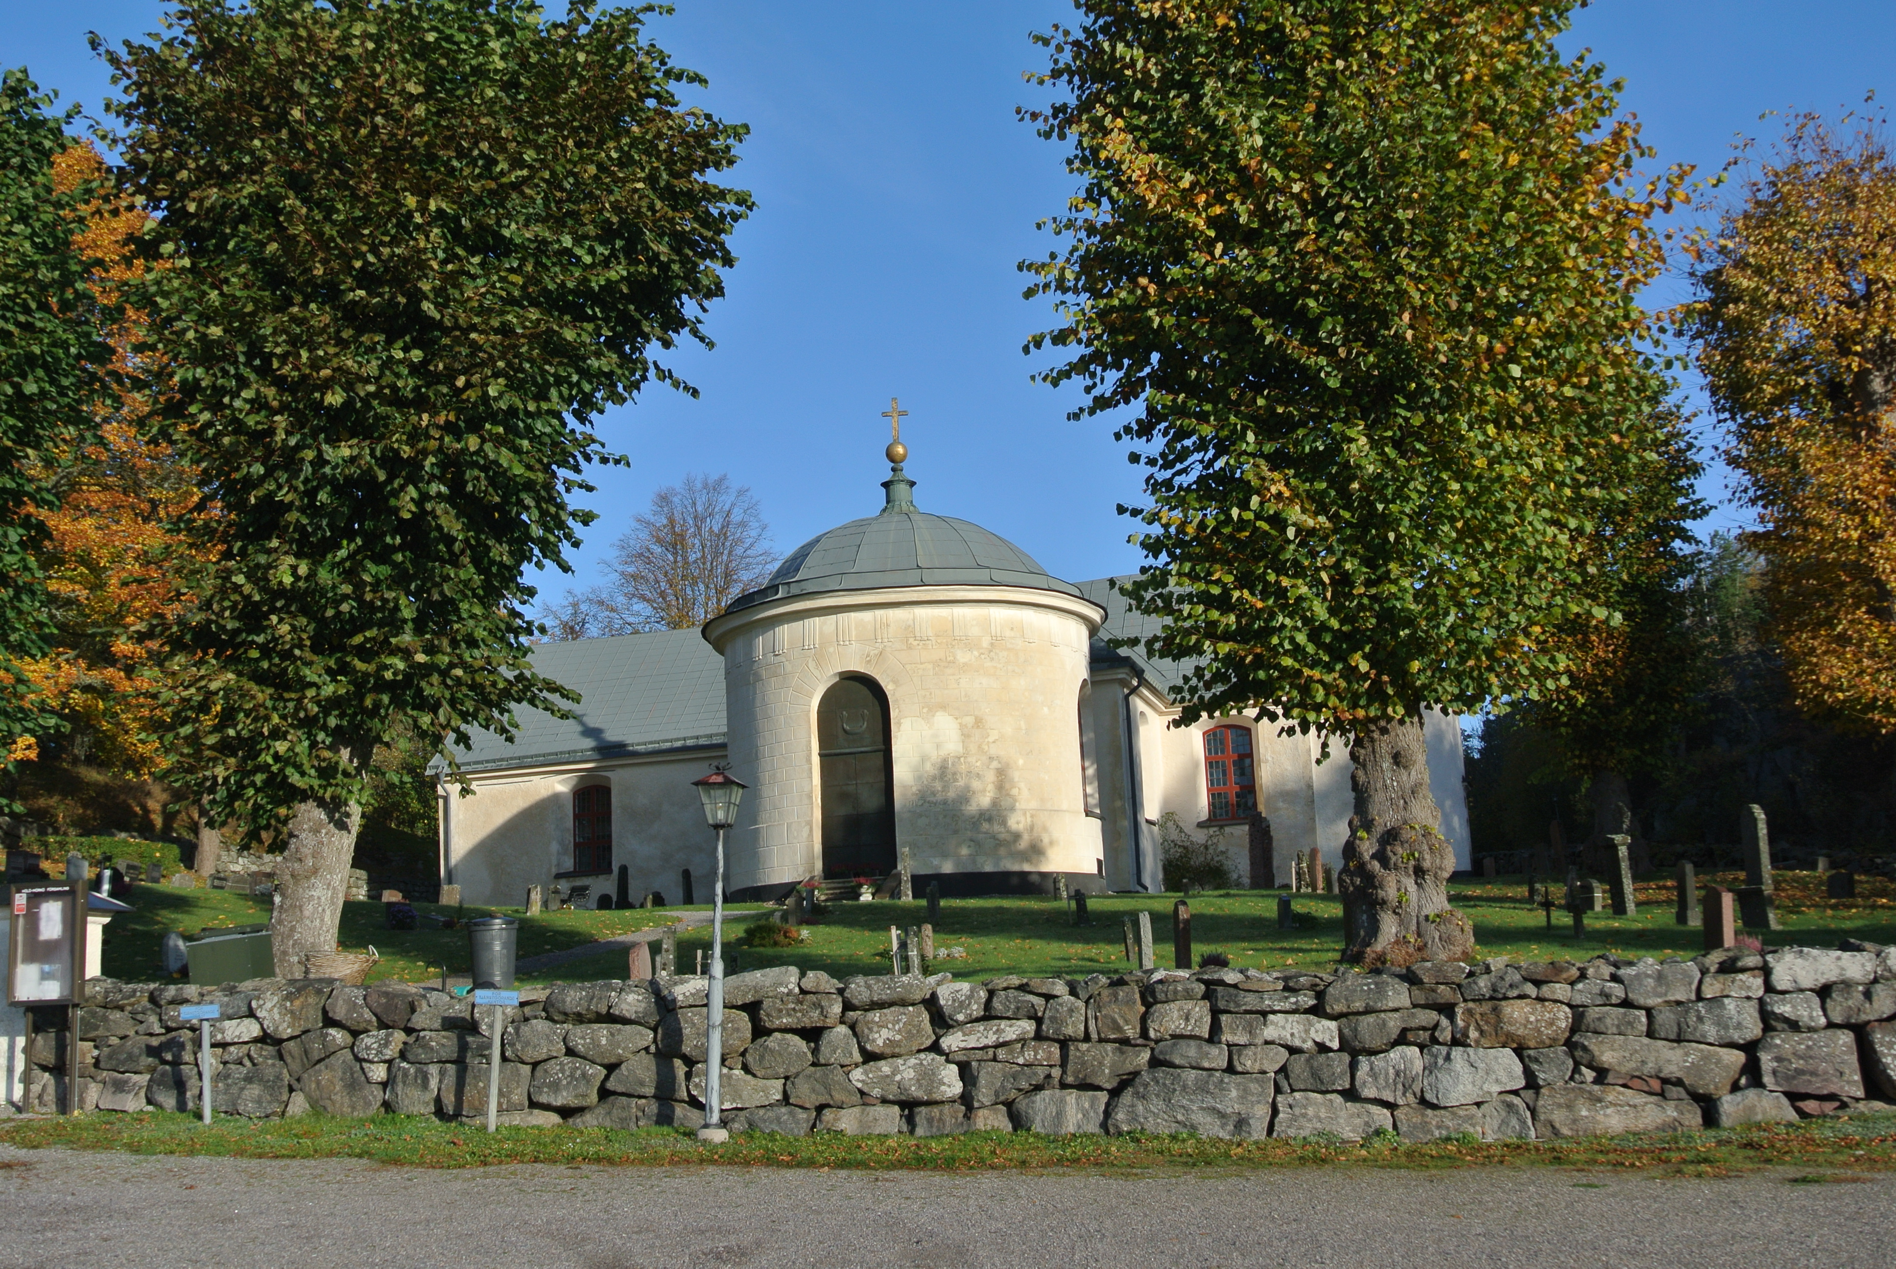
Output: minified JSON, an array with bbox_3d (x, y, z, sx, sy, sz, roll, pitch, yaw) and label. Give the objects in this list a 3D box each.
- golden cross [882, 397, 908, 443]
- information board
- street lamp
[{"bbox_3d":[-1.379,-5.850,51.482,0.732,1.238,0.130,-5,-11,15],"label":"golden cross"},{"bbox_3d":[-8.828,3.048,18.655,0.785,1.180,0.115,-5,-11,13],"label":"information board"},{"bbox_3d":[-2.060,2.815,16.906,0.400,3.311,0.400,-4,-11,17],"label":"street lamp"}]

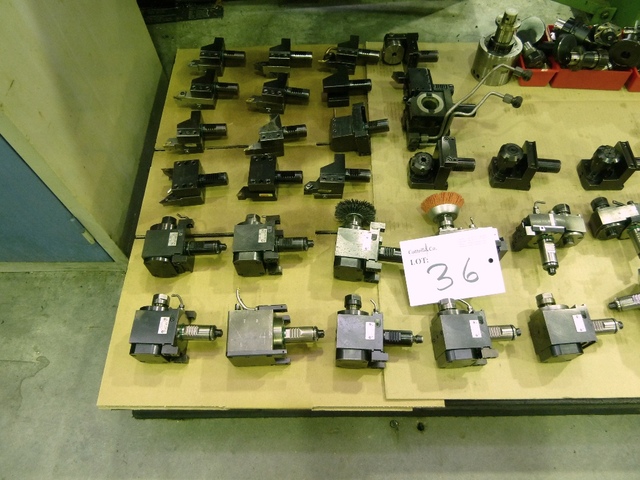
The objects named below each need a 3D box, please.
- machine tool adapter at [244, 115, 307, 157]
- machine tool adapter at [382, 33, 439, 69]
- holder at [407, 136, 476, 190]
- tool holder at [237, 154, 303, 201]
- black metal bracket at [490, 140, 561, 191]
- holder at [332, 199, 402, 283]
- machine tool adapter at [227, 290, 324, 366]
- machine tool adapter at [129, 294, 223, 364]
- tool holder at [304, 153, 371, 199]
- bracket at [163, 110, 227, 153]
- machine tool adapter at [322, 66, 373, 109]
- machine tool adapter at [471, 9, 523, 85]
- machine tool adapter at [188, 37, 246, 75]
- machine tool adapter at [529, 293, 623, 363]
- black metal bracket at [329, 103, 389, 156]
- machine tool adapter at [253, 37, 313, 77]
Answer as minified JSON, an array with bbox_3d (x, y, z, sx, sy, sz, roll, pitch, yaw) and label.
[{"bbox_3d":[-0.108,-0.263,1.156,0.155,0.060,0.082,-7,60,-3],"label":"machine tool adapter"},{"bbox_3d":[0.253,-0.524,1.294,0.157,0.070,0.083,-1,60,1],"label":"machine tool adapter"},{"bbox_3d":[0.275,-0.174,1.046,0.147,0.084,0.086,0,61,1],"label":"holder"},{"bbox_3d":[-0.121,-0.152,1.127,0.160,0.062,0.097,-1,59,2],"label":"tool holder"},{"bbox_3d":[0.462,-0.171,1.033,0.153,0.097,0.077,3,61,3],"label":"black metal bracket"},{"bbox_3d":[0.114,0.004,0.947,0.164,0.090,0.152,4,61,3],"label":"holder"},{"bbox_3d":[-0.082,0.173,0.923,0.181,0.075,0.134,-2,59,1],"label":"machine tool adapter"},{"bbox_3d":[-0.275,0.174,0.929,0.166,0.075,0.126,0,59,2],"label":"machine tool adapter"},{"bbox_3d":[0.042,-0.148,1.088,0.155,0.060,0.084,0,60,1],"label":"tool holder"},{"bbox_3d":[-0.308,-0.270,1.164,0.149,0.060,0.087,-1,60,1],"label":"bracket"},{"bbox_3d":[0.077,-0.425,1.284,0.135,0.062,0.088,-2,59,1],"label":"machine tool adapter"},{"bbox_3d":[0.481,-0.523,1.220,0.115,0.190,0.115,-1,60,1],"label":"machine tool adapter"},{"bbox_3d":[-0.285,-0.515,1.305,0.154,0.060,0.086,-1,60,1],"label":"machine tool adapter"},{"bbox_3d":[0.497,0.161,0.888,0.165,0.085,0.120,-3,60,-1],"label":"machine tool adapter"},{"bbox_3d":[0.103,-0.285,1.193,0.156,0.072,0.117,-3,59,0],"label":"black metal bracket"},{"bbox_3d":[-0.096,-0.491,1.238,0.153,0.061,0.094,0,61,1],"label":"machine tool adapter"}]

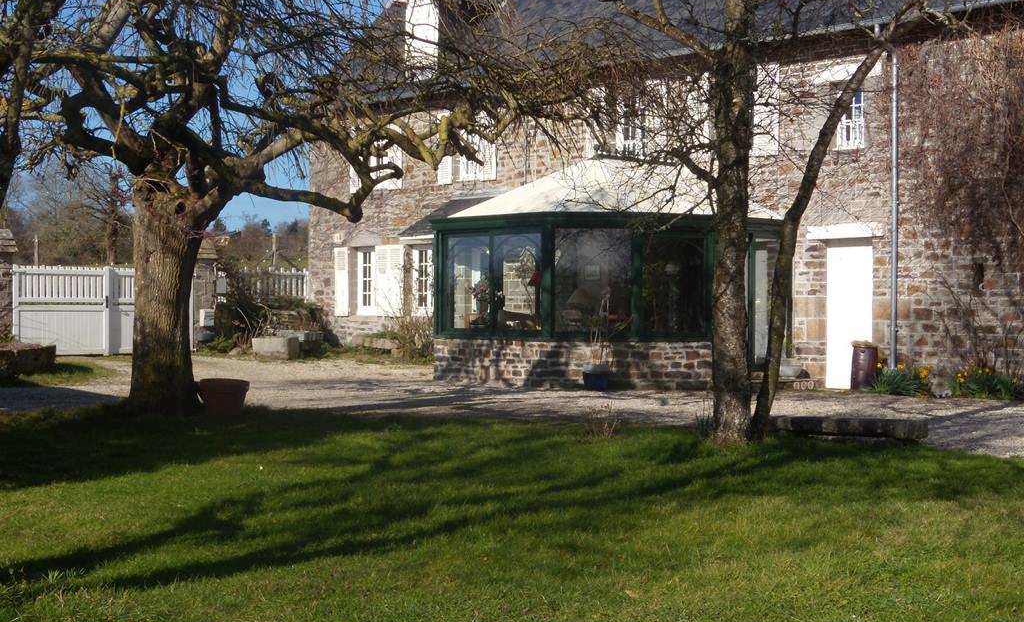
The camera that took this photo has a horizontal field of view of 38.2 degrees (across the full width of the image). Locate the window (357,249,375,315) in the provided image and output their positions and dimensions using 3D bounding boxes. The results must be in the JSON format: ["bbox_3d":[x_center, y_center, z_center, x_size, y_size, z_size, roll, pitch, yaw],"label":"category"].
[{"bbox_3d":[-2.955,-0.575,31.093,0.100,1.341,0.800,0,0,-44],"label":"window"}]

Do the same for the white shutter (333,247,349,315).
[{"bbox_3d":[-3.584,-0.614,31.309,0.050,1.464,0.468,0,0,-44],"label":"white shutter"}]

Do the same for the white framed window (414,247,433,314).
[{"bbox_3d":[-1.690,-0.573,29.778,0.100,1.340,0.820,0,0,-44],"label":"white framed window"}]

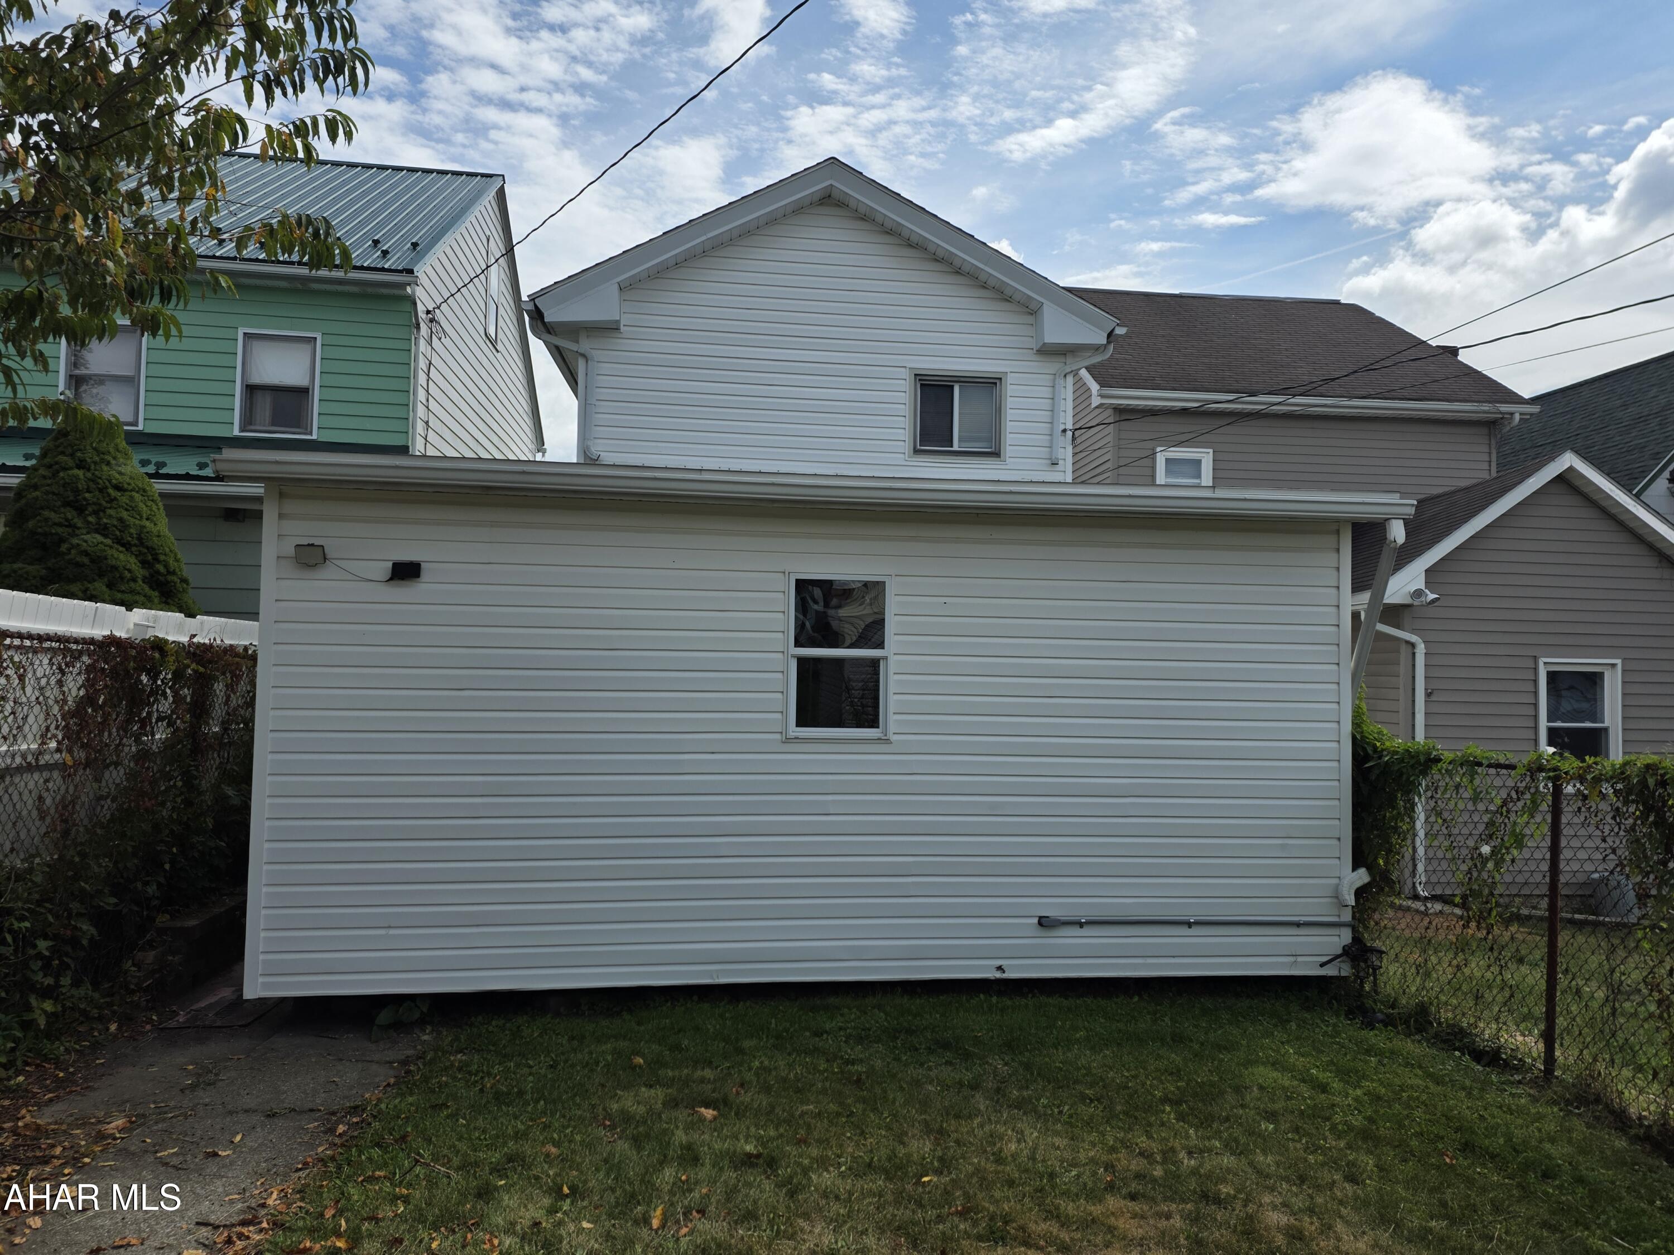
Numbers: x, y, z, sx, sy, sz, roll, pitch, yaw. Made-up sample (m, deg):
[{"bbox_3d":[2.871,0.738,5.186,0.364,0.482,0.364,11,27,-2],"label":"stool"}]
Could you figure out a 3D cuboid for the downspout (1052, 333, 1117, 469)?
[{"bbox_3d":[2.562,-2.326,11.612,0.665,1.370,0.150,1,-3,-8],"label":"downspout"}]

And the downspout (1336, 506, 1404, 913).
[{"bbox_3d":[2.766,0.458,5.826,0.295,2.060,0.280,1,-3,-7],"label":"downspout"}]

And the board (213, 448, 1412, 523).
[{"bbox_3d":[0.087,-0.683,5.427,5.850,0.165,0.160,1,-3,-7],"label":"board"}]

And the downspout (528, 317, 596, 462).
[{"bbox_3d":[-2.660,-2.319,10.873,0.730,1.400,0.150,1,-3,-8],"label":"downspout"}]

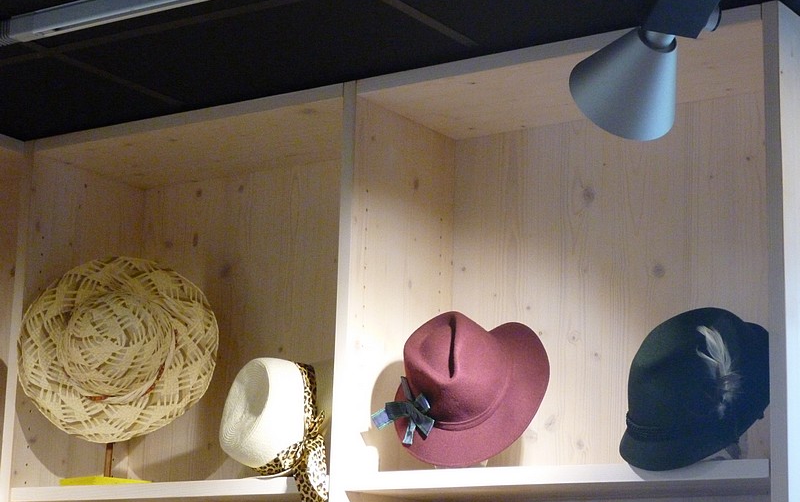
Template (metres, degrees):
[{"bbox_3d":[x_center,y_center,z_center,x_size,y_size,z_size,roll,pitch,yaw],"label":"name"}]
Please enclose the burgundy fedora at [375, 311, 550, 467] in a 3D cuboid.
[{"bbox_3d":[0.086,0.194,2.913,0.287,0.303,0.121,-31,-57,6],"label":"burgundy fedora"}]

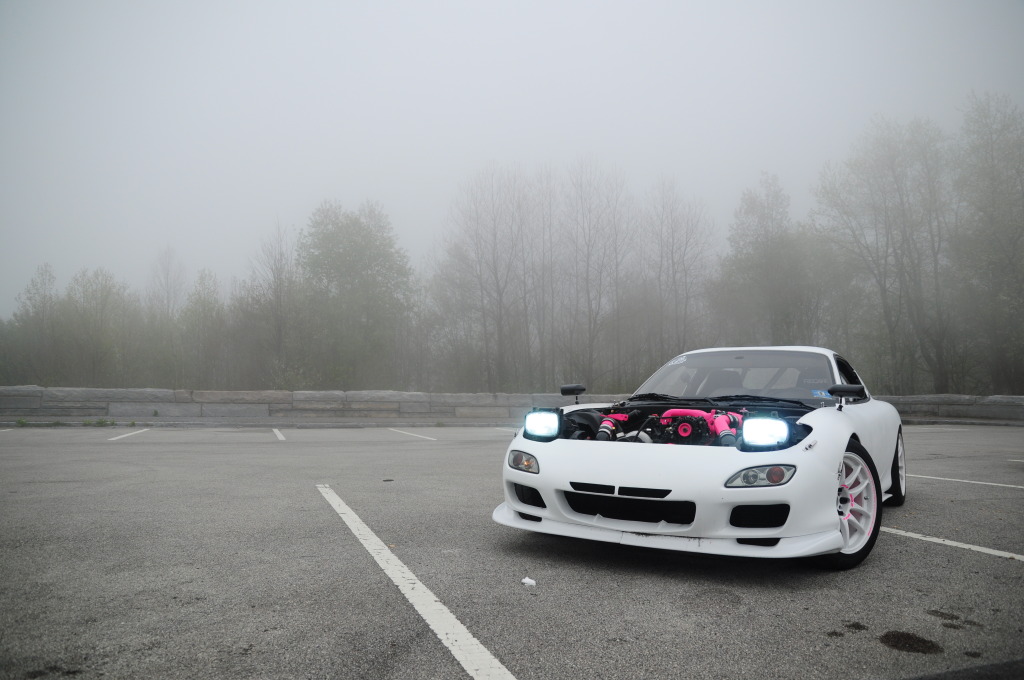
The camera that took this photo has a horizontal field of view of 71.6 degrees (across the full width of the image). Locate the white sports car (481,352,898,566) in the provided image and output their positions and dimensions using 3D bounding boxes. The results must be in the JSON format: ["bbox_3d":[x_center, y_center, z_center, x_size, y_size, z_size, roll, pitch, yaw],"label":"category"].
[{"bbox_3d":[1.623,0.637,4.984,1.790,1.200,4.290,-3,-5,33],"label":"white sports car"}]

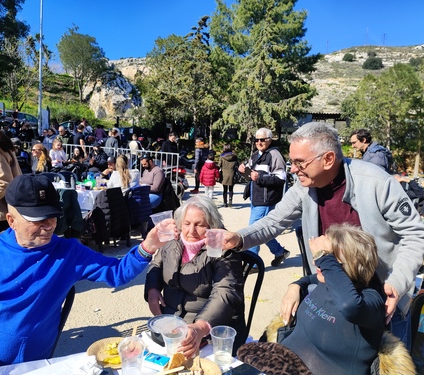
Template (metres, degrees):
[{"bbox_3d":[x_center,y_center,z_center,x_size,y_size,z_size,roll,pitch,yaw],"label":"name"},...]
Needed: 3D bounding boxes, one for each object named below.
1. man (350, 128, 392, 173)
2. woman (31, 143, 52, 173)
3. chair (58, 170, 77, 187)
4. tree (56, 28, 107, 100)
[{"bbox_3d":[1.974,0.180,4.400,0.460,1.760,0.500,4,7,5],"label":"man"},{"bbox_3d":[-3.433,-0.197,6.900,0.720,1.260,0.500,2,7,-12],"label":"woman"},{"bbox_3d":[-2.542,0.175,6.100,0.540,0.820,0.560,3,7,0],"label":"chair"},{"bbox_3d":[-11.669,-11.043,31.000,4.600,6.800,4.400,3,7,0],"label":"tree"}]

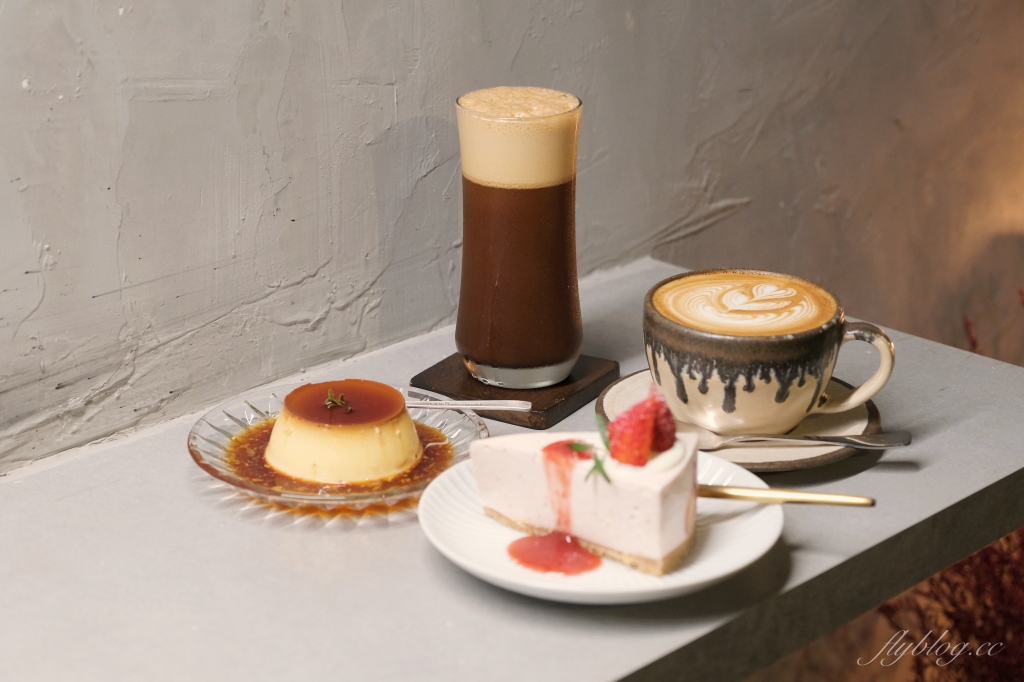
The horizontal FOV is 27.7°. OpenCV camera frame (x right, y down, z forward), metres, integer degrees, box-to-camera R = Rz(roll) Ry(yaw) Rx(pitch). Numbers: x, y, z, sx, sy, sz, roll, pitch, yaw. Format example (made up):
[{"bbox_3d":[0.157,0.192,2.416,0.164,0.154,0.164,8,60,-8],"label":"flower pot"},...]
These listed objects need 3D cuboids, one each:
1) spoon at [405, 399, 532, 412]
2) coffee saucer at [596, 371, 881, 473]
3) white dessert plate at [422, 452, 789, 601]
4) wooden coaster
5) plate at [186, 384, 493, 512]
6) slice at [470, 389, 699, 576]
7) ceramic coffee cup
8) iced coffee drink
[{"bbox_3d":[-0.053,0.036,1.128,0.135,0.016,0.028,0,20,18],"label":"spoon"},{"bbox_3d":[0.123,0.045,1.133,0.153,0.019,0.153,0,21,0],"label":"coffee saucer"},{"bbox_3d":[0.043,0.092,1.005,0.176,0.022,0.176,0,21,0],"label":"white dessert plate"},{"bbox_3d":[0.003,0.024,1.202,0.091,0.012,0.087,13,24,30],"label":"wooden coaster"},{"bbox_3d":[-0.090,0.061,1.088,0.157,0.024,0.157,0,21,0],"label":"plate"},{"bbox_3d":[0.036,0.053,0.999,0.108,0.083,0.070,8,22,21],"label":"slice"},{"bbox_3d":[0.138,0.012,1.119,0.134,0.068,0.105,4,21,11],"label":"ceramic coffee cup"},{"bbox_3d":[0.005,-0.057,1.174,0.073,0.158,0.073,0,21,0],"label":"iced coffee drink"}]

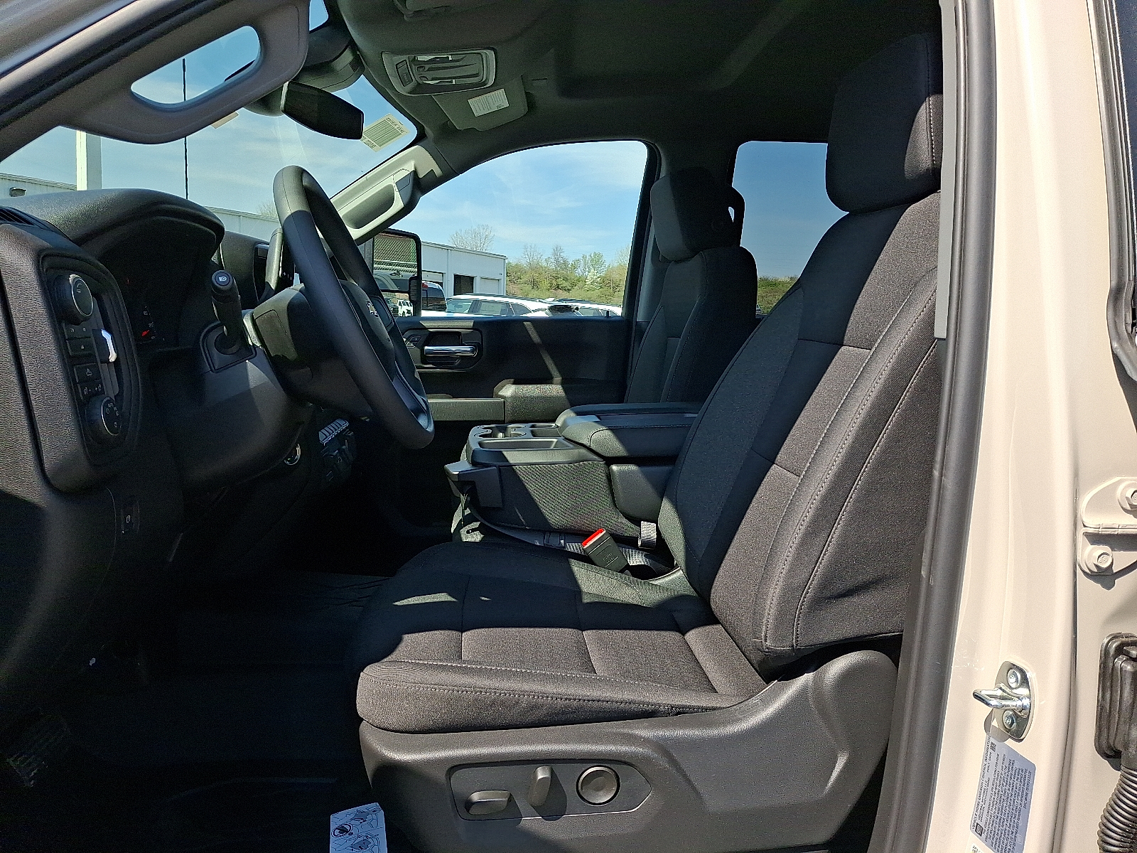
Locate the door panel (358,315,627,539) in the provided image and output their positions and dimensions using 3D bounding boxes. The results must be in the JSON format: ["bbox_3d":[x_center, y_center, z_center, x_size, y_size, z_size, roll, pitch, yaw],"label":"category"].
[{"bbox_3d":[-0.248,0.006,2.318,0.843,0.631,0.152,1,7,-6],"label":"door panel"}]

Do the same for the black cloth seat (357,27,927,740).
[{"bbox_3d":[0.118,-0.099,1.101,0.788,0.813,0.540,1,7,-6],"label":"black cloth seat"}]

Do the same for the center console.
[{"bbox_3d":[0.026,0.070,1.561,0.500,0.192,0.343,1,7,-6],"label":"center console"}]

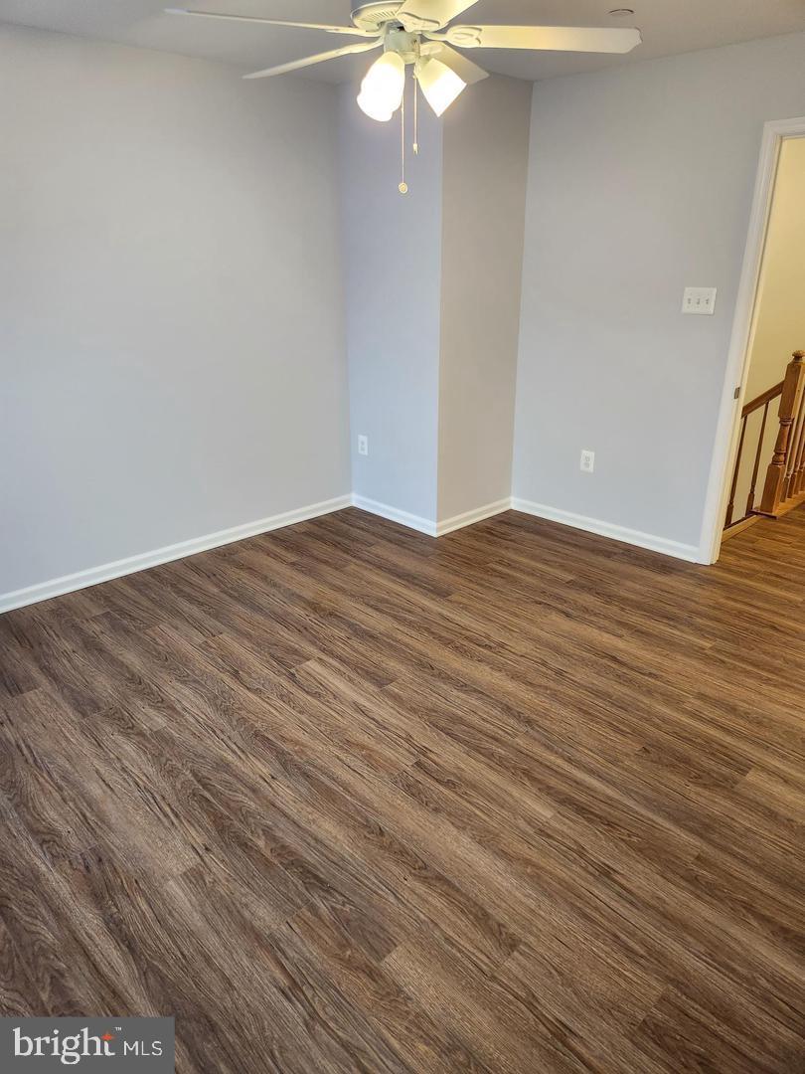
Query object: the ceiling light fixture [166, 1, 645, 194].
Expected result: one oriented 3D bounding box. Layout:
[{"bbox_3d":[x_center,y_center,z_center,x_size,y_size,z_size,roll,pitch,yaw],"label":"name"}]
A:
[{"bbox_3d":[0.019,-1.360,1.989,1.270,0.670,1.290,0,22,0],"label":"ceiling light fixture"}]

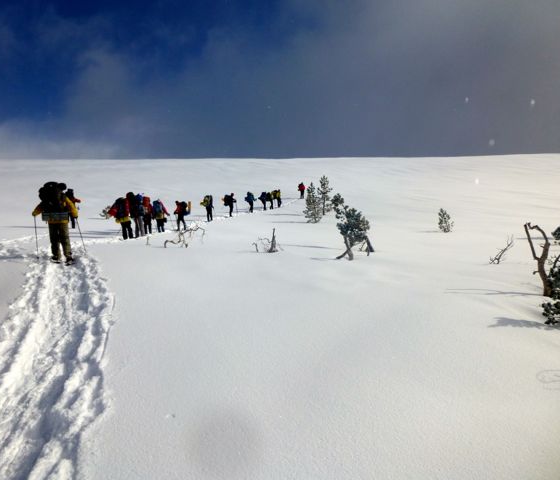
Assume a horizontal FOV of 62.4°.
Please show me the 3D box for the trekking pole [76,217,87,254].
[{"bbox_3d":[-4.410,-0.095,10.275,0.060,0.906,0.060,-7,16,0],"label":"trekking pole"}]

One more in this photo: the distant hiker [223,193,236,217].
[{"bbox_3d":[-3.715,-2.556,34.000,0.900,1.730,0.600,2,-4,-30],"label":"distant hiker"}]

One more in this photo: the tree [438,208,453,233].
[{"bbox_3d":[7.901,-0.921,22.000,0.720,1.170,0.720,0,-3,0],"label":"tree"}]

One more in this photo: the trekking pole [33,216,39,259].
[{"bbox_3d":[-5.386,-0.057,10.225,0.060,0.973,0.060,0,9,0],"label":"trekking pole"}]

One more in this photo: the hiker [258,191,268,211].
[{"bbox_3d":[-1.518,-3.526,42.000,0.750,1.700,0.750,-1,-3,41],"label":"hiker"}]

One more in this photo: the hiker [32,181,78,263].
[{"bbox_3d":[-4.992,-0.379,10.300,1.000,1.830,0.700,1,-2,0],"label":"hiker"}]

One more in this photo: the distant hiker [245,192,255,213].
[{"bbox_3d":[-2.457,-3.111,38.500,0.850,1.720,0.620,3,-4,-40],"label":"distant hiker"}]

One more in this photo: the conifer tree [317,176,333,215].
[{"bbox_3d":[3.129,-3.108,32.500,1.080,2.900,1.050,1,-2,0],"label":"conifer tree"}]

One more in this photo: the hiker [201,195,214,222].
[{"bbox_3d":[-4.737,-2.039,30.200,0.650,1.740,0.800,-3,-4,40],"label":"hiker"}]

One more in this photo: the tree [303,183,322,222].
[{"bbox_3d":[2.074,-2.361,29.500,1.200,2.580,1.200,0,-3,0],"label":"tree"}]

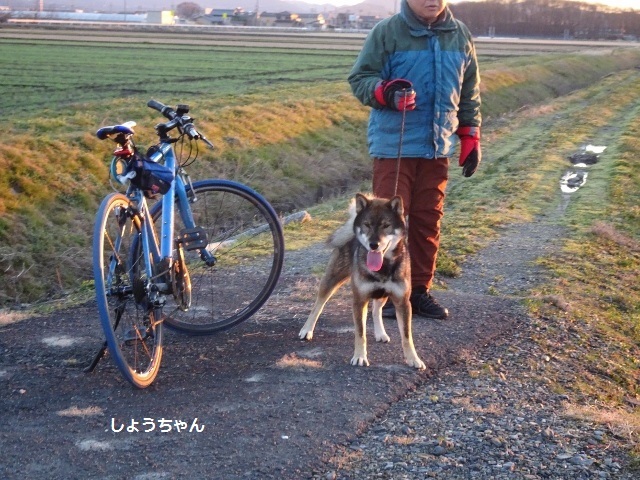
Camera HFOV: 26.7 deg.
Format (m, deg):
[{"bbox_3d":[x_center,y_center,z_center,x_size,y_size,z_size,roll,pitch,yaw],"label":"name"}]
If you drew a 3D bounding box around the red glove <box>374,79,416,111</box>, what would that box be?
[{"bbox_3d":[0.329,-0.634,5.880,0.185,0.135,0.125,-1,10,-15],"label":"red glove"}]

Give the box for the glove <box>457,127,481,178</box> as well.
[{"bbox_3d":[0.671,-0.400,6.100,0.110,0.230,0.110,-1,10,-10],"label":"glove"}]

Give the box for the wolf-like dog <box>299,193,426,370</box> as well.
[{"bbox_3d":[0.194,0.134,5.345,0.340,0.690,0.760,-2,10,-20],"label":"wolf-like dog"}]

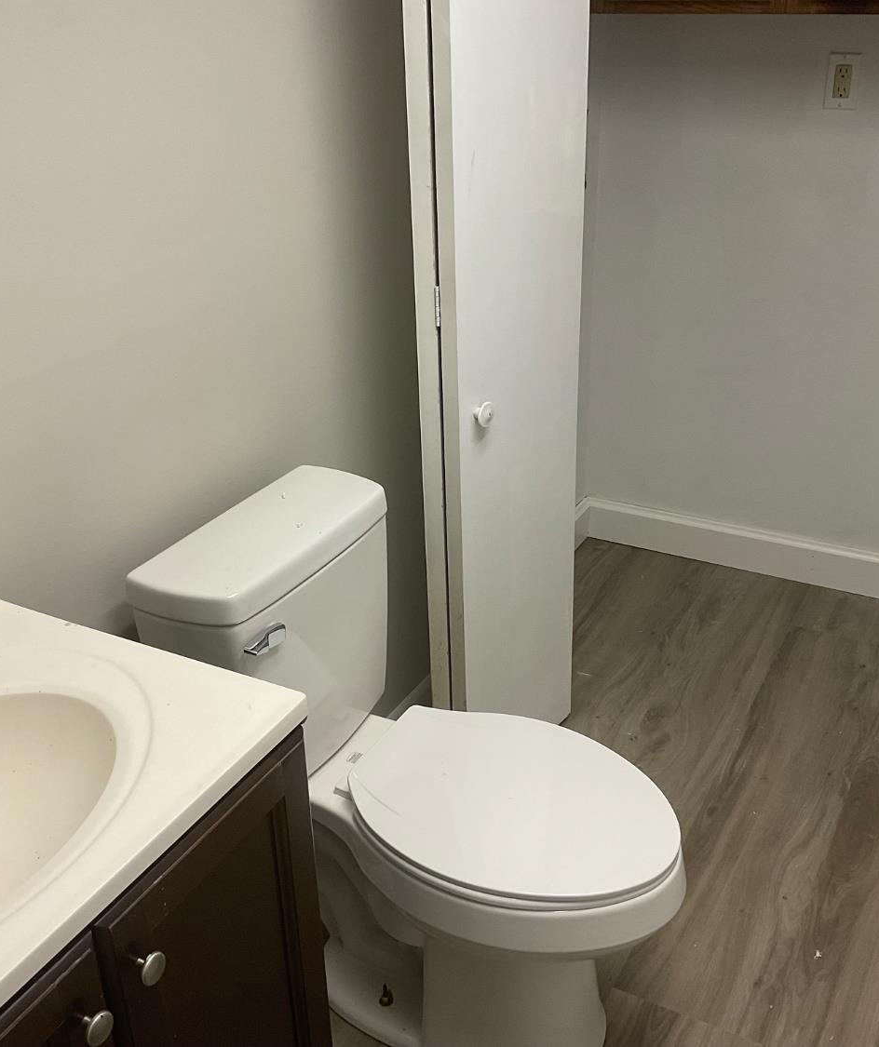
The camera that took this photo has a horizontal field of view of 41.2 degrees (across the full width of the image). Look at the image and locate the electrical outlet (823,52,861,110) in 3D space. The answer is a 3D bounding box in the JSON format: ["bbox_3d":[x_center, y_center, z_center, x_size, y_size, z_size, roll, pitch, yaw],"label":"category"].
[{"bbox_3d":[0.880,-0.963,2.547,0.071,0.115,0.010,13,30,26],"label":"electrical outlet"}]

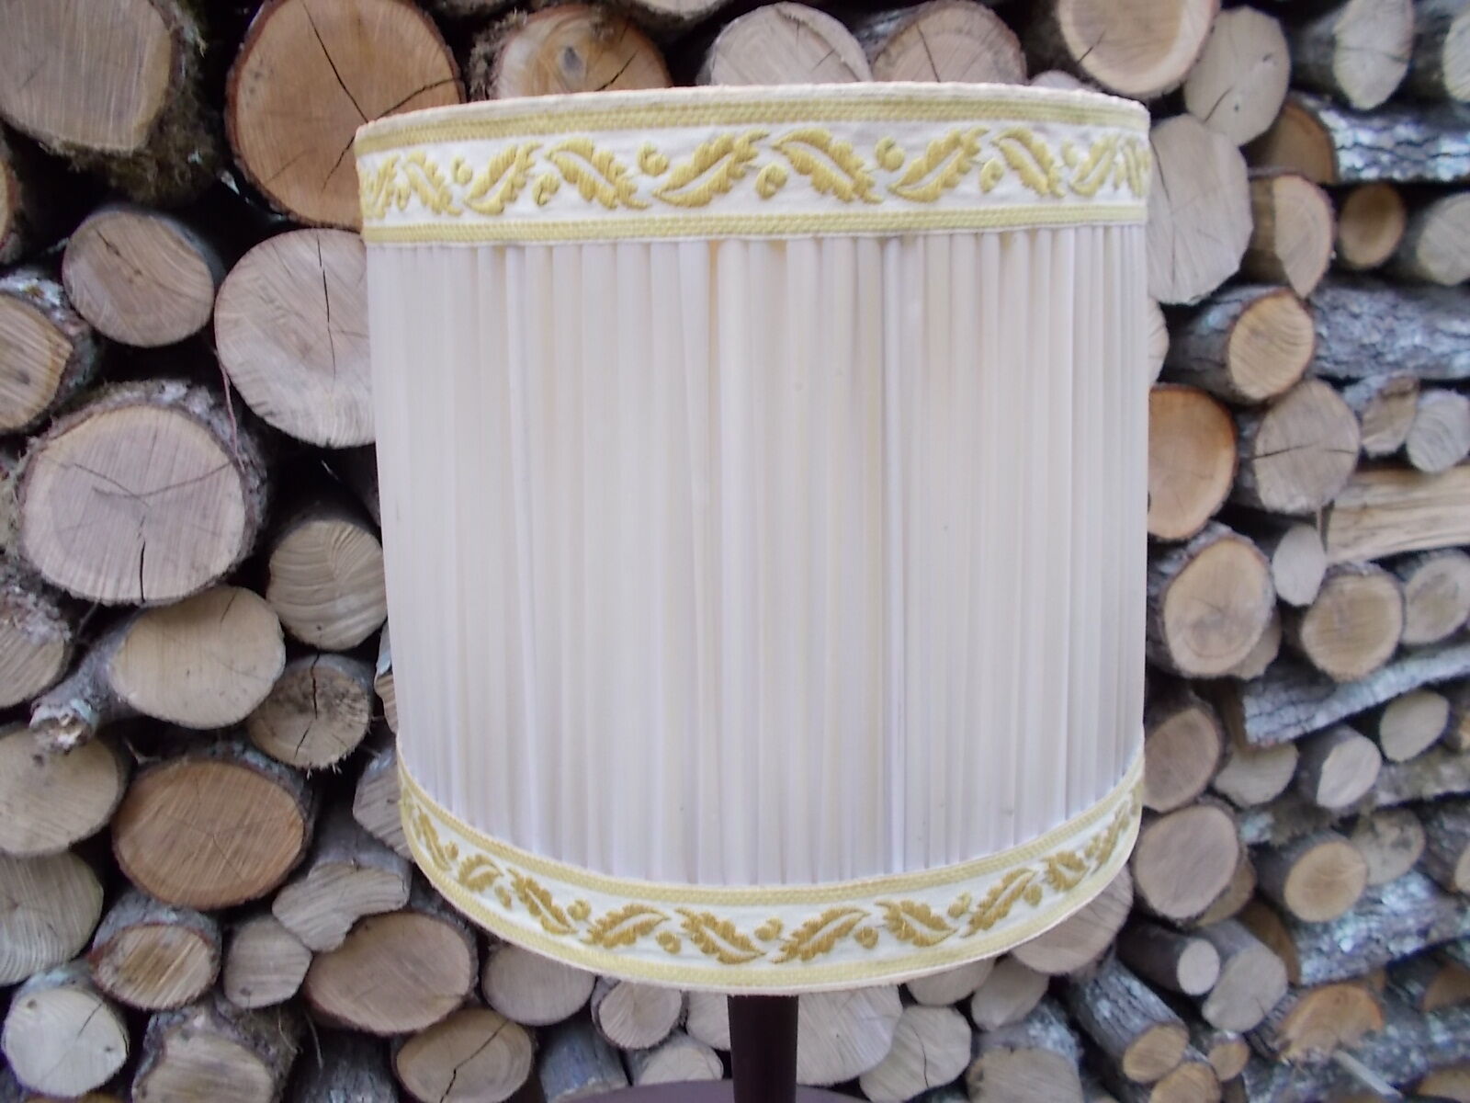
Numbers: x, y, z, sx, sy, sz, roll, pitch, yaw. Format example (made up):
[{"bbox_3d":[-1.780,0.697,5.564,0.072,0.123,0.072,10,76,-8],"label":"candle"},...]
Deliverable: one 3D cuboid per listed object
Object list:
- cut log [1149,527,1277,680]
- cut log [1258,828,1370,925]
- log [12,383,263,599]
[{"bbox_3d":[0.453,0.017,1.288,0.140,0.150,0.330,-6,16,-15],"label":"cut log"},{"bbox_3d":[0.643,0.343,1.429,0.112,0.106,0.320,-6,16,-15],"label":"cut log"},{"bbox_3d":[-0.496,-0.076,0.987,0.165,0.162,0.340,-6,16,-15],"label":"log"}]

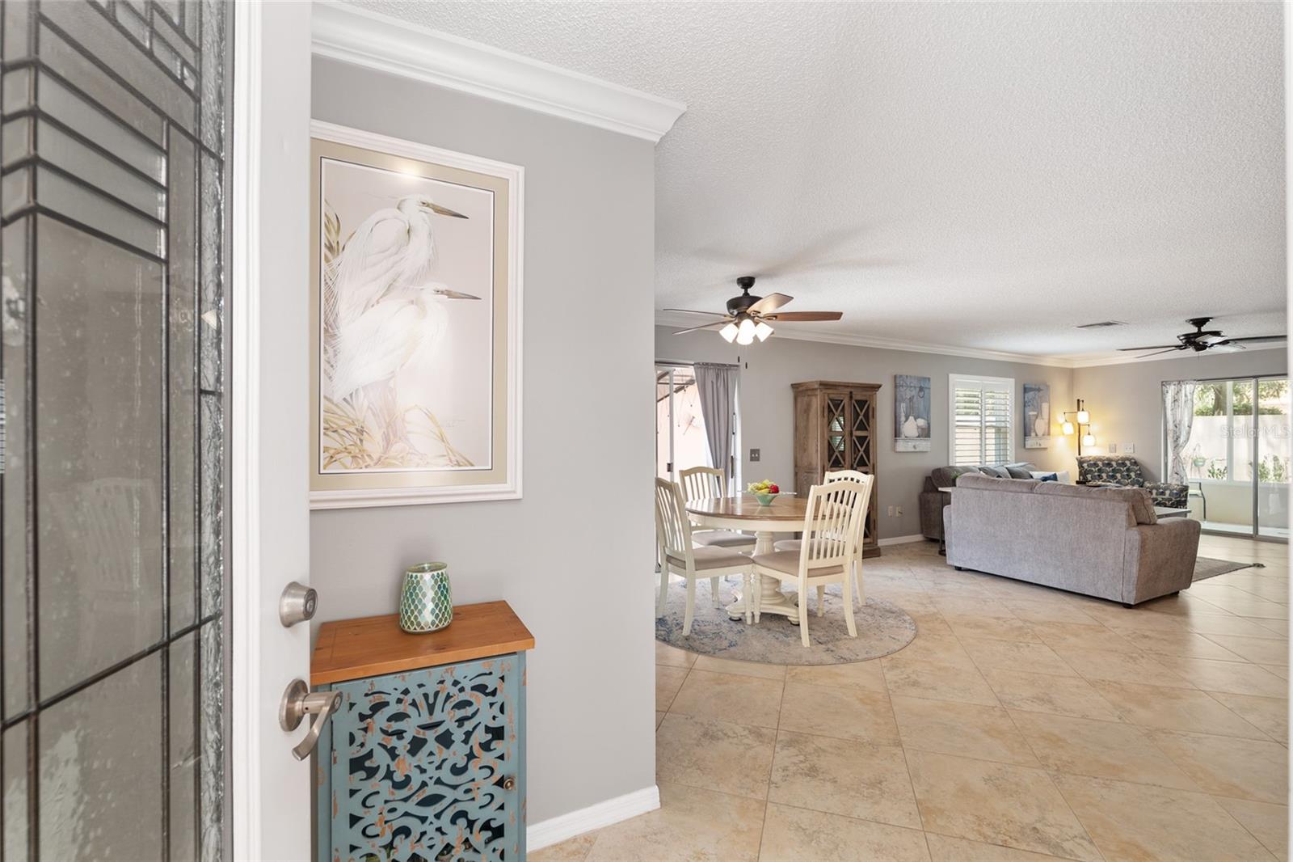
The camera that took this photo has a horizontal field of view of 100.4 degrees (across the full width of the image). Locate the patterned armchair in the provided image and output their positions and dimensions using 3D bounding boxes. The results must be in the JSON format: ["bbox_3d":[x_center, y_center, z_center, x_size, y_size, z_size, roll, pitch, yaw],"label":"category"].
[{"bbox_3d":[6.163,0.855,6.859,0.770,1.000,0.860,0,-1,5],"label":"patterned armchair"}]

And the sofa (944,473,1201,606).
[{"bbox_3d":[3.723,0.868,4.877,0.970,0.940,1.530,0,-1,-26],"label":"sofa"}]

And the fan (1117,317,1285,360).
[{"bbox_3d":[5.494,-0.944,5.343,1.330,0.340,1.330,0,-1,17],"label":"fan"}]

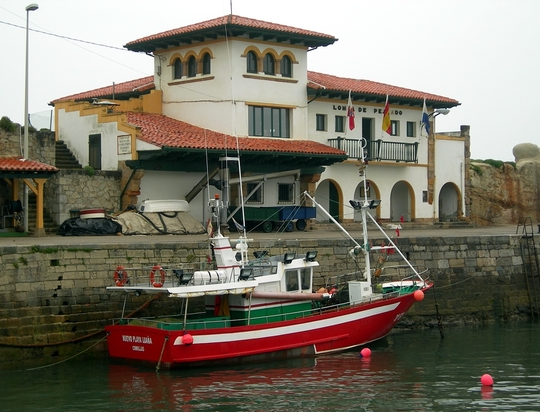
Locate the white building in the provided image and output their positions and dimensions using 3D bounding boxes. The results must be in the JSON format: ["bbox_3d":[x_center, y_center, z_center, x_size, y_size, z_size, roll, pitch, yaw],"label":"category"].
[{"bbox_3d":[-0.500,-4.650,66.500,25.500,12.000,15.000,0,0,-40],"label":"white building"}]

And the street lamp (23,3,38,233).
[{"bbox_3d":[-10.600,-3.920,51.000,0.700,10.200,0.300,0,0,39],"label":"street lamp"}]

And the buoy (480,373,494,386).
[{"bbox_3d":[7.000,5.610,36.900,0.400,0.400,0.400,0,0,0],"label":"buoy"}]

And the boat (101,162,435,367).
[{"bbox_3d":[1.250,1.830,47.300,15.900,8.200,4.500,0,0,-40],"label":"boat"}]

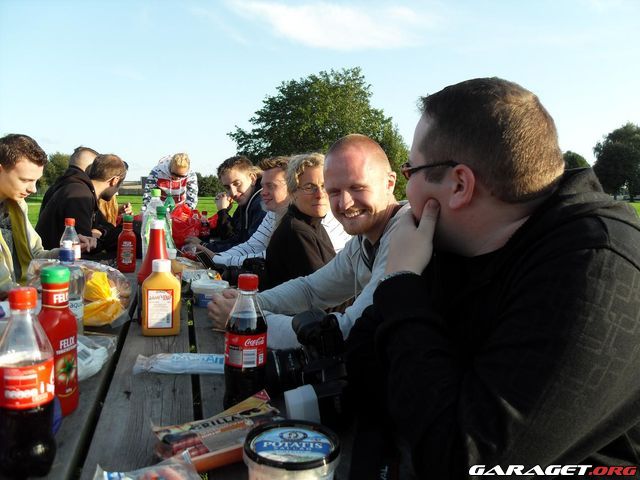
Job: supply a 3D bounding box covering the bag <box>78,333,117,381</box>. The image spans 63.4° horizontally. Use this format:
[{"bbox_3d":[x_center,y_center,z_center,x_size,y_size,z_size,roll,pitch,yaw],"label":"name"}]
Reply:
[{"bbox_3d":[-0.478,0.211,1.060,0.130,0.060,0.180,0,5,-16],"label":"bag"}]

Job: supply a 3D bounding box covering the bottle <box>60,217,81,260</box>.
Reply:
[{"bbox_3d":[-0.888,0.043,1.850,0.066,0.235,0.066,-2,7,-26],"label":"bottle"}]

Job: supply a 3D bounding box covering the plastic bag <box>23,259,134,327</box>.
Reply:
[{"bbox_3d":[-0.679,0.136,1.450,0.270,0.130,0.250,0,5,-11],"label":"plastic bag"}]

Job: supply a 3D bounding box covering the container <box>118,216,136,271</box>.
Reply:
[{"bbox_3d":[-0.839,0.007,2.250,0.082,0.234,0.060,0,5,-11],"label":"container"}]

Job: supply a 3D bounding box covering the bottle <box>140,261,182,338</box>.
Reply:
[{"bbox_3d":[-0.393,0.140,1.285,0.090,0.188,0.055,0,6,-7],"label":"bottle"}]

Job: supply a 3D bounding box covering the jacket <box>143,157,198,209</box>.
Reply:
[{"bbox_3d":[-1.311,-0.458,4.525,0.480,0.522,0.460,-1,7,-19],"label":"jacket"}]

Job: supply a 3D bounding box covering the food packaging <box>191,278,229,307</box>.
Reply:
[{"bbox_3d":[-0.336,0.168,1.590,0.113,0.066,0.113,0,7,-12],"label":"food packaging"}]

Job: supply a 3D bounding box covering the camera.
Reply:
[{"bbox_3d":[-0.032,0.189,0.885,0.150,0.145,0.140,2,5,3],"label":"camera"}]

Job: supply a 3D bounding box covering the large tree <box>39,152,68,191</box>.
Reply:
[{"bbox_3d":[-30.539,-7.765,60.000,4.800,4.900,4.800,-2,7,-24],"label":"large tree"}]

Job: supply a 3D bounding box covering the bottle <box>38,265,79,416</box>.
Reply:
[{"bbox_3d":[-0.433,0.164,0.860,0.052,0.234,0.069,5,8,32],"label":"bottle"}]

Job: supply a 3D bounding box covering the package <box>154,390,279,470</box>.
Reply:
[{"bbox_3d":[-0.142,0.282,0.752,0.188,0.034,0.108,-3,7,-31],"label":"package"}]

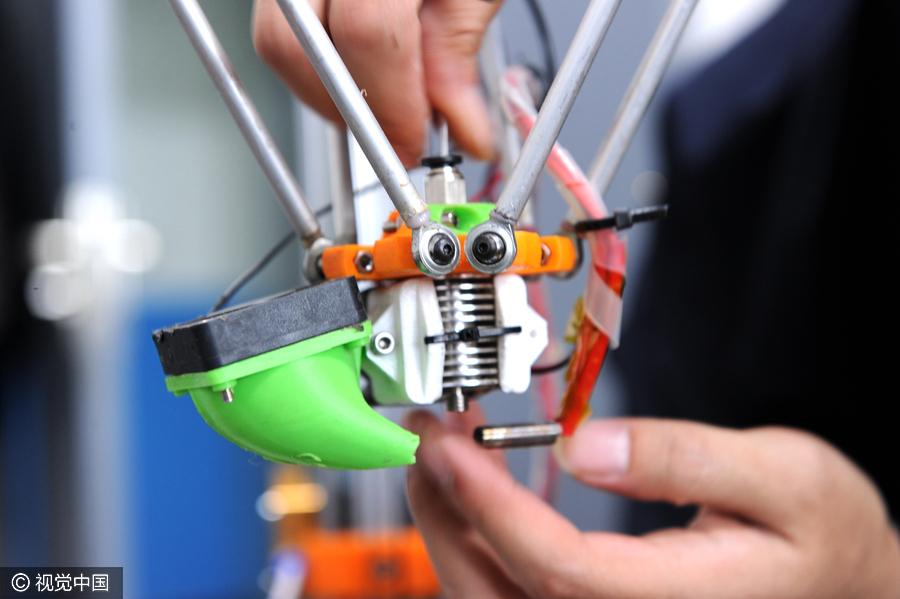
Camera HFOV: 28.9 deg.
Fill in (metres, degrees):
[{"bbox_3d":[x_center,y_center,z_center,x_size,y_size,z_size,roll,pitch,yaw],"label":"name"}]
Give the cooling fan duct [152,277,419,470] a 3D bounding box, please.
[{"bbox_3d":[-0.036,0.021,0.417,0.057,0.047,0.041,-9,0,-24],"label":"cooling fan duct"}]

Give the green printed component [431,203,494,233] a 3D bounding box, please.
[{"bbox_3d":[0.002,-0.020,0.424,0.021,0.009,0.017,-2,-1,-5],"label":"green printed component"}]

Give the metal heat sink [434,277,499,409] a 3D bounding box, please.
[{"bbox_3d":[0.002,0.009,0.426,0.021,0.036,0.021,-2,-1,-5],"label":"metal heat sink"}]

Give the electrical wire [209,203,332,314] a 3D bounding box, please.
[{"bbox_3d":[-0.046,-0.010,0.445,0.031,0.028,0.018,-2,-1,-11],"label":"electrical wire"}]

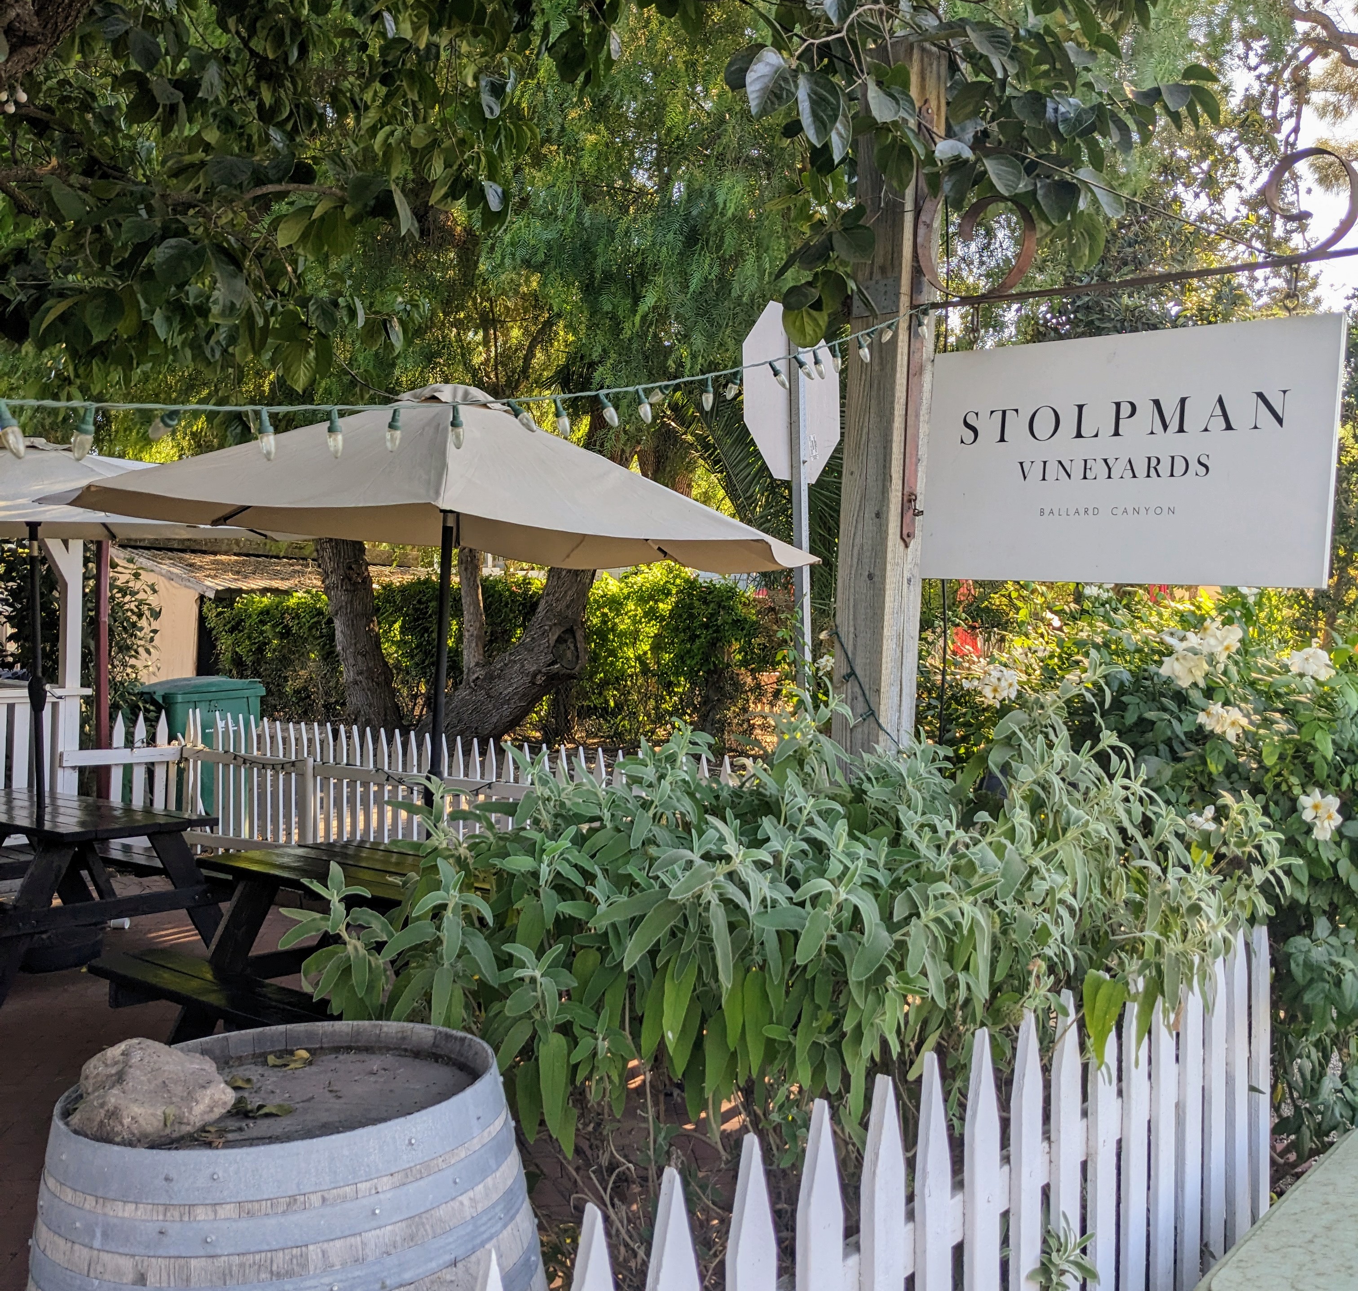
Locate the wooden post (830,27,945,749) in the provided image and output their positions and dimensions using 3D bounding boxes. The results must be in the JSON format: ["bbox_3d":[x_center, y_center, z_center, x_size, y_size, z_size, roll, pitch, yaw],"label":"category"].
[{"bbox_3d":[0.475,0.030,3.400,0.145,2.950,0.145,3,0,42],"label":"wooden post"}]

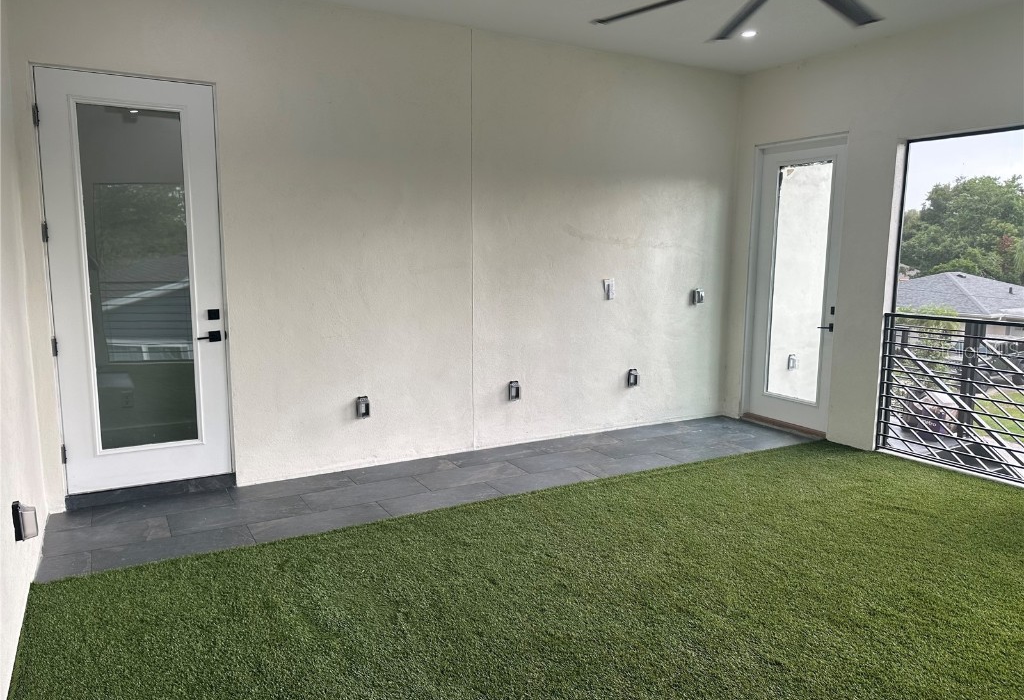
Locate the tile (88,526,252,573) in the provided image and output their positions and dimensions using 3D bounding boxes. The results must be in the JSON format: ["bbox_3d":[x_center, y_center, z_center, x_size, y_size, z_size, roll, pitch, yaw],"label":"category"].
[{"bbox_3d":[-1.746,1.035,3.693,0.757,0.013,0.320,-4,9,-30],"label":"tile"}]

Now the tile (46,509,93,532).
[{"bbox_3d":[-2.534,0.980,4.072,0.211,0.012,0.328,-4,9,-30],"label":"tile"}]

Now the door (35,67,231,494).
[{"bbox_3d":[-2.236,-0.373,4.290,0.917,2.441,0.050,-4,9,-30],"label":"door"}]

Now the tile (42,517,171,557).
[{"bbox_3d":[-2.193,1.013,3.860,0.588,0.012,0.375,-4,9,-30],"label":"tile"}]

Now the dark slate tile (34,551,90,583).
[{"bbox_3d":[-2.172,1.065,3.449,0.225,0.013,0.320,-4,9,-30],"label":"dark slate tile"}]

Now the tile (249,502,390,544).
[{"bbox_3d":[-1.091,0.994,4.072,0.755,0.012,0.345,-4,9,-30],"label":"tile"}]

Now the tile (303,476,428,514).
[{"bbox_3d":[-0.943,0.926,4.566,0.759,0.012,0.366,-4,9,-30],"label":"tile"}]

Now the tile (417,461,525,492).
[{"bbox_3d":[-0.288,0.881,4.947,0.755,0.012,0.375,-4,9,-30],"label":"tile"}]

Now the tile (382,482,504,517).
[{"bbox_3d":[-0.434,0.941,4.443,0.757,0.013,0.320,-4,9,-30],"label":"tile"}]

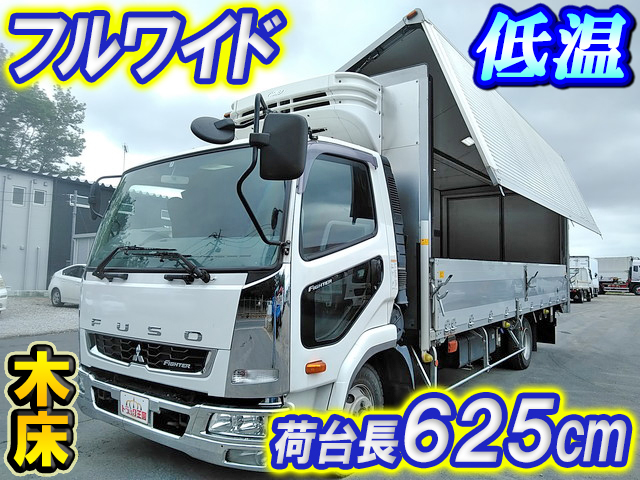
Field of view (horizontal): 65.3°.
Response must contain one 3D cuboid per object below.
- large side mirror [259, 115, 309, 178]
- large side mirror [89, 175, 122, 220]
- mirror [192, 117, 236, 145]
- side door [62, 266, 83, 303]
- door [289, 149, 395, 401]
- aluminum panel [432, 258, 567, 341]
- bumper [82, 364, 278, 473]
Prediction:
[{"bbox_3d":[-0.210,-0.538,2.870,0.240,0.370,0.100,0,-3,5],"label":"large side mirror"},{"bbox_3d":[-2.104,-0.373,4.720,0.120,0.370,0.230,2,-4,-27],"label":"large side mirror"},{"bbox_3d":[-0.546,-0.562,2.560,0.220,0.070,0.210,2,41,-32],"label":"mirror"},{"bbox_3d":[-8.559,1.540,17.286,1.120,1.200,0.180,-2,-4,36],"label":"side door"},{"bbox_3d":[0.166,0.182,3.692,0.150,1.620,1.300,-2,-4,36],"label":"door"},{"bbox_3d":[2.882,0.699,7.096,0.070,0.730,6.350,-2,-4,36],"label":"aluminum panel"},{"bbox_3d":[-1.157,1.205,3.592,2.300,0.410,0.380,-2,-4,36],"label":"bumper"}]

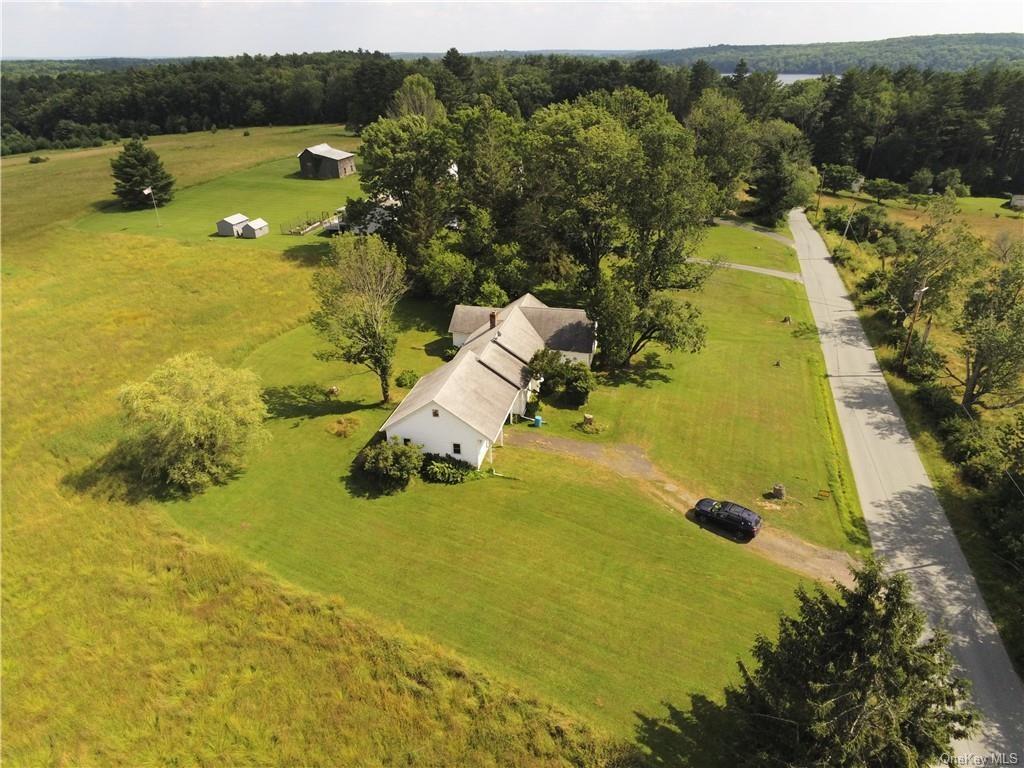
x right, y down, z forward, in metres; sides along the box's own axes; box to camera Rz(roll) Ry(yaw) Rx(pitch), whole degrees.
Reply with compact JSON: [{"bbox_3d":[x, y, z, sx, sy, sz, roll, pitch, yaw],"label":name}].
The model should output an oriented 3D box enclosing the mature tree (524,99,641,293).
[{"bbox_3d":[9.927,-25.249,95.803,16.333,26.400,16.000,3,26,5],"label":"mature tree"}]

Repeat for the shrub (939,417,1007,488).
[{"bbox_3d":[38.844,5.696,57.377,4.600,5.300,4.600,0,26,0],"label":"shrub"}]

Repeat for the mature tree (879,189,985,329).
[{"bbox_3d":[50.663,-13.535,82.261,10.500,18.690,10.500,0,26,0],"label":"mature tree"}]

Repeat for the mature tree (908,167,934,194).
[{"bbox_3d":[104.479,-51.890,173.596,6.634,6.931,6.634,14,29,27],"label":"mature tree"}]

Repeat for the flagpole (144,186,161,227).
[{"bbox_3d":[-71.844,-35.472,136.164,1.600,7.893,0.600,-13,28,-25],"label":"flagpole"}]

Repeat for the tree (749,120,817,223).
[{"bbox_3d":[58.899,-46.186,148.627,14.200,22.080,14.200,0,26,0],"label":"tree"}]

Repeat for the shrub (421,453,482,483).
[{"bbox_3d":[-5.181,7.035,57.323,5.055,1.600,2.000,-3,26,-5],"label":"shrub"}]

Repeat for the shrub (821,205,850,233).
[{"bbox_3d":[68.318,-34.960,143.752,5.700,5.590,5.700,0,26,0],"label":"shrub"}]

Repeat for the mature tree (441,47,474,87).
[{"bbox_3d":[-20.510,-109.920,257.810,12.810,32.180,12.810,-2,26,-4],"label":"mature tree"}]

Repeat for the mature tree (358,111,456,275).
[{"bbox_3d":[-16.370,-29.870,108.840,15.840,24.680,15.840,-4,26,-7],"label":"mature tree"}]

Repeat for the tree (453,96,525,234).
[{"bbox_3d":[-3.860,-33.570,113.770,11.920,26.760,11.920,-1,26,-2],"label":"tree"}]

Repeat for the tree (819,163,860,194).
[{"bbox_3d":[83.773,-52.591,174.043,10.743,7.806,10.743,11,28,22],"label":"tree"}]

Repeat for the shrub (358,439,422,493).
[{"bbox_3d":[-10.030,6.371,56.166,5.000,3.800,4.300,-5,26,-11],"label":"shrub"}]

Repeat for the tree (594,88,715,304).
[{"bbox_3d":[18.020,-22.230,87.150,15.150,28.680,15.150,5,26,11],"label":"tree"}]

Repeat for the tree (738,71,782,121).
[{"bbox_3d":[72.320,-75.442,198.814,13.000,27.500,12.500,8,27,17],"label":"tree"}]

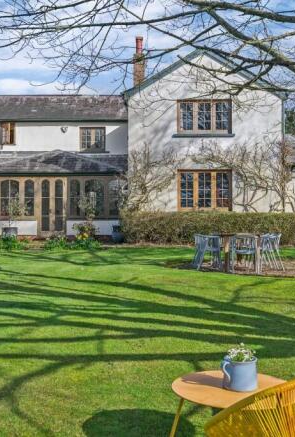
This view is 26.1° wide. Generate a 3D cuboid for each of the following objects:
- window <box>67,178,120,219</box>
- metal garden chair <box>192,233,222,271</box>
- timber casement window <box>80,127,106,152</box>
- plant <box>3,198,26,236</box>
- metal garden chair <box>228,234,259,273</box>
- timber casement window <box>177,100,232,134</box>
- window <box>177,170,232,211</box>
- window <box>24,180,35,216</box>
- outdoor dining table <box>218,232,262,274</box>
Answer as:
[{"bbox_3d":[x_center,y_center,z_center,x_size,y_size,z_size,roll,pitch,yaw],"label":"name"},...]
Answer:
[{"bbox_3d":[-1.958,-0.756,23.200,1.949,1.512,0.120,0,0,0],"label":"window"},{"bbox_3d":[1.280,0.720,13.550,0.570,0.760,0.560,0,0,0],"label":"metal garden chair"},{"bbox_3d":[-2.162,-3.151,25.500,1.041,1.021,0.120,0,0,0],"label":"timber casement window"},{"bbox_3d":[-4.719,0.000,22.600,0.820,1.500,0.750,0,0,0],"label":"plant"},{"bbox_3d":[2.091,0.738,13.550,0.580,0.830,0.580,0,0,0],"label":"metal garden chair"},{"bbox_3d":[1.992,-3.513,22.100,1.902,1.197,0.120,0,0,0],"label":"timber casement window"},{"bbox_3d":[1.995,-0.972,22.100,1.908,1.423,0.120,0,0,0],"label":"window"},{"bbox_3d":[-4.298,-0.729,23.200,0.379,1.348,0.100,0,0,0],"label":"window"},{"bbox_3d":[2.000,0.750,14.100,0.870,0.770,1.600,0,0,0],"label":"outdoor dining table"}]

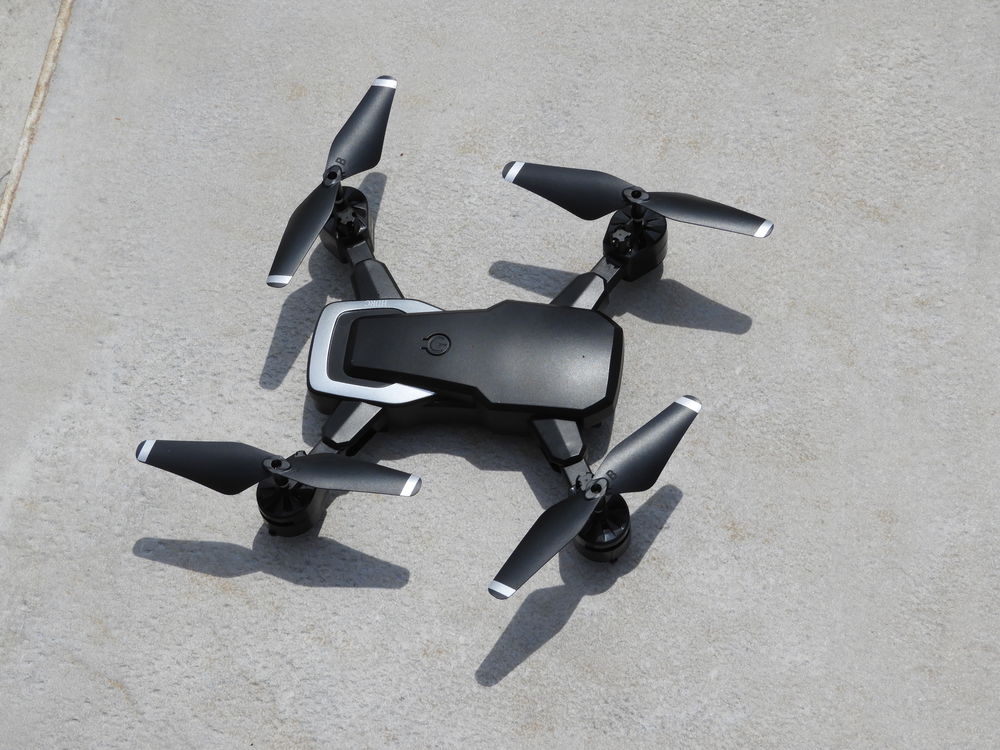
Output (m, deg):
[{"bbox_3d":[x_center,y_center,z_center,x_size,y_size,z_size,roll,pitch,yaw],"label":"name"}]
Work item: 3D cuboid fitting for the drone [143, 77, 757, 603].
[{"bbox_3d":[-0.017,-0.013,1.361,0.293,0.052,0.296,4,59,8],"label":"drone"}]

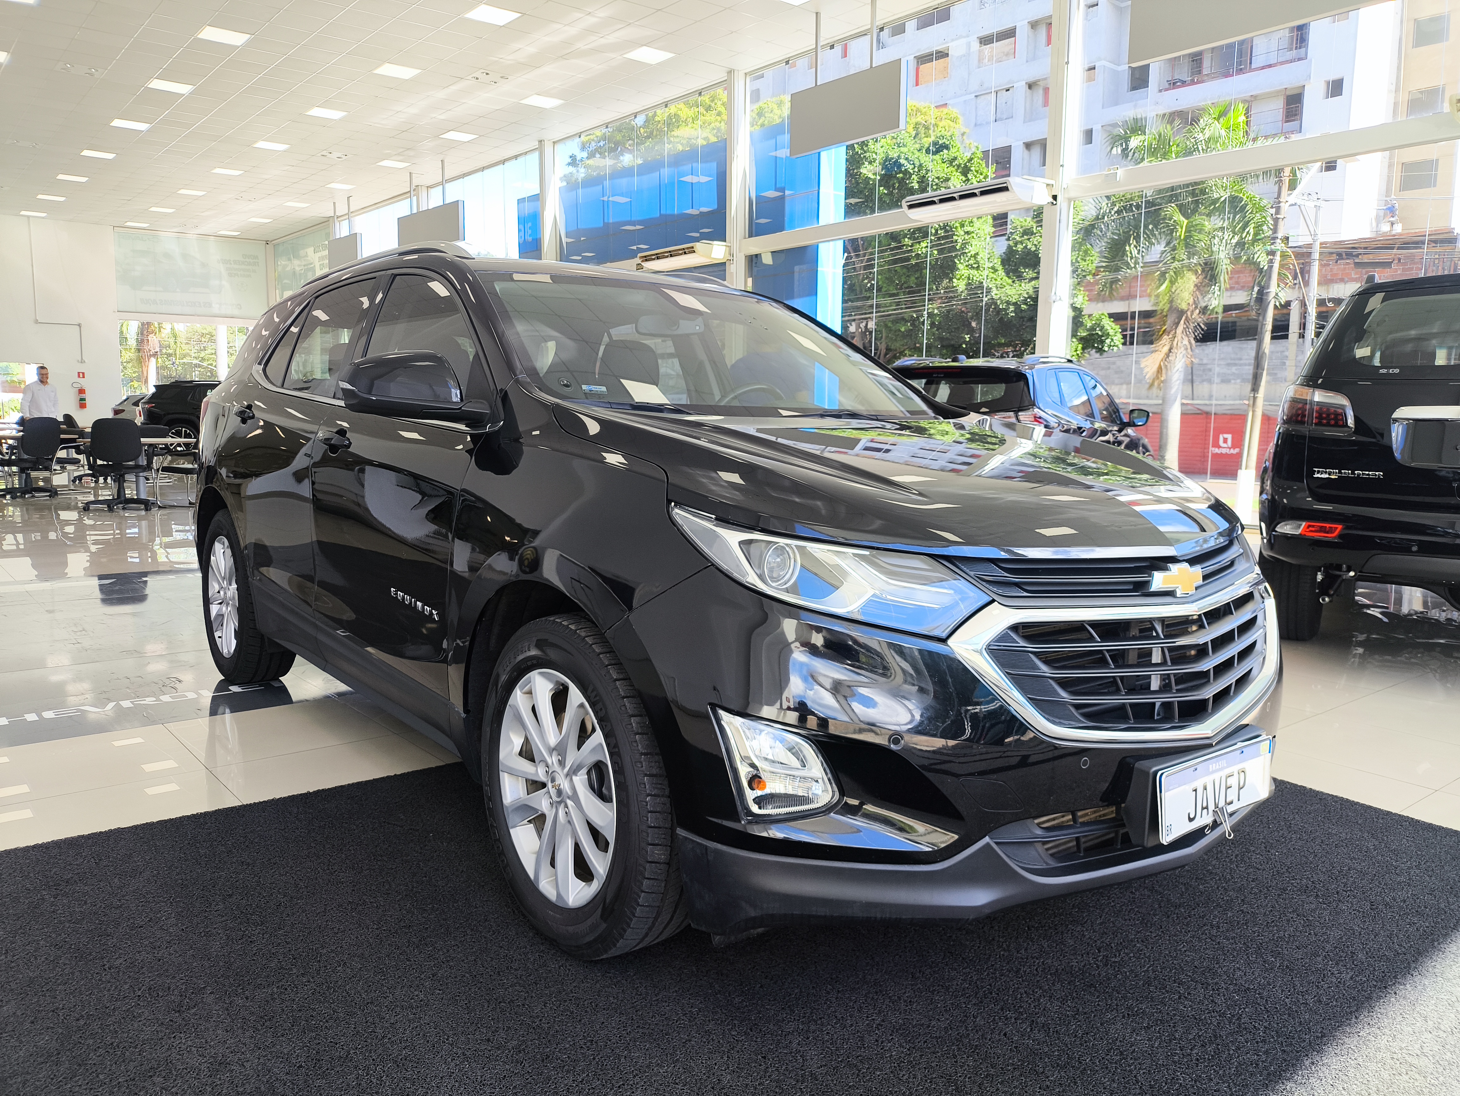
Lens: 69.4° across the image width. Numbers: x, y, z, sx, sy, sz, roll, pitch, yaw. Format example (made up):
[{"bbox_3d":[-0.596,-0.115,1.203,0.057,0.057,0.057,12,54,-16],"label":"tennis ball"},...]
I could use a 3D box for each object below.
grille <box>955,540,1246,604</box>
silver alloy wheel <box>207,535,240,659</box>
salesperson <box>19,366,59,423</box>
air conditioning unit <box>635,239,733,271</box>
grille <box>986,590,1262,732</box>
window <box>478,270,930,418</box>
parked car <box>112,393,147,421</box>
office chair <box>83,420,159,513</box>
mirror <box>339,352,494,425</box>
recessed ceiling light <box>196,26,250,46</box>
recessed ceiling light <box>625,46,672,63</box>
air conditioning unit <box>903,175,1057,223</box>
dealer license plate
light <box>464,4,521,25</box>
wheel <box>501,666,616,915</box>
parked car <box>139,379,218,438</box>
[{"bbox_3d":[0.824,0.051,2.050,1.010,0.125,0.170,-3,8,-38],"label":"grille"},{"bbox_3d":[-1.988,0.193,4.349,0.190,0.495,0.495,-6,10,-38],"label":"silver alloy wheel"},{"bbox_3d":[-10.947,-2.012,16.757,0.310,1.720,0.540,8,11,43],"label":"salesperson"},{"bbox_3d":[-0.744,-4.650,16.817,0.650,0.245,1.580,-6,10,-40],"label":"air conditioning unit"},{"bbox_3d":[0.856,0.221,2.021,1.000,0.235,0.160,-3,8,-38],"label":"grille"},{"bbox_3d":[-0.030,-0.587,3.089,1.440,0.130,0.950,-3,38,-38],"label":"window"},{"bbox_3d":[-13.839,-3.425,27.797,4.250,1.480,1.750,-5,9,-34],"label":"parked car"},{"bbox_3d":[-6.532,-0.907,11.300,0.620,0.970,0.610,-2,8,-20],"label":"office chair"},{"bbox_3d":[-0.734,-0.371,2.446,0.240,0.165,0.280,-6,10,-38],"label":"mirror"},{"bbox_3d":[-7.074,-7.180,14.747,0.590,0.050,0.590,-6,10,-40],"label":"recessed ceiling light"},{"bbox_3d":[-1.156,-7.099,15.159,0.590,0.050,0.590,-6,10,-40],"label":"recessed ceiling light"},{"bbox_3d":[2.851,-4.079,12.380,0.680,0.235,1.580,-6,10,-40],"label":"air conditioning unit"},{"bbox_3d":[0.915,0.445,1.960,0.400,0.130,0.015,-3,8,-38],"label":"dealer license plate"},{"bbox_3d":[-3.114,-7.043,13.908,0.590,0.050,0.590,-6,10,-40],"label":"light"},{"bbox_3d":[-0.292,0.487,2.237,0.190,0.495,0.495,-6,10,-38],"label":"wheel"},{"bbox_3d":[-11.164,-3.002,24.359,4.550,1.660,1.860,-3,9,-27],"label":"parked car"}]

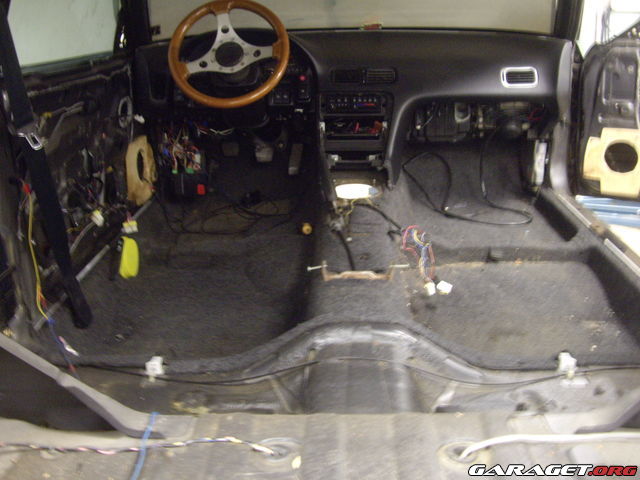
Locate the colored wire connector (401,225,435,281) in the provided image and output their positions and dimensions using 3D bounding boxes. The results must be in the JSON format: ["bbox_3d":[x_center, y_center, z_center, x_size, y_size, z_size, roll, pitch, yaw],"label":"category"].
[{"bbox_3d":[0.269,0.037,1.920,0.085,0.140,0.100,0,18,1],"label":"colored wire connector"}]

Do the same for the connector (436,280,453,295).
[{"bbox_3d":[0.331,0.126,1.870,0.038,0.026,0.034,0,18,1],"label":"connector"}]

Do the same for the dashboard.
[{"bbox_3d":[0.104,-0.472,2.400,1.380,0.460,0.500,0,18,1],"label":"dashboard"}]

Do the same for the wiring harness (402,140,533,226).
[{"bbox_3d":[0.499,-0.206,2.520,0.430,0.250,0.300,0,18,1],"label":"wiring harness"}]

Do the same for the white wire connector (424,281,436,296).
[{"bbox_3d":[0.294,0.129,1.870,0.030,0.027,0.040,0,18,1],"label":"white wire connector"}]

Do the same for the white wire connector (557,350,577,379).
[{"bbox_3d":[0.465,0.234,1.320,0.036,0.046,0.028,0,18,1],"label":"white wire connector"}]

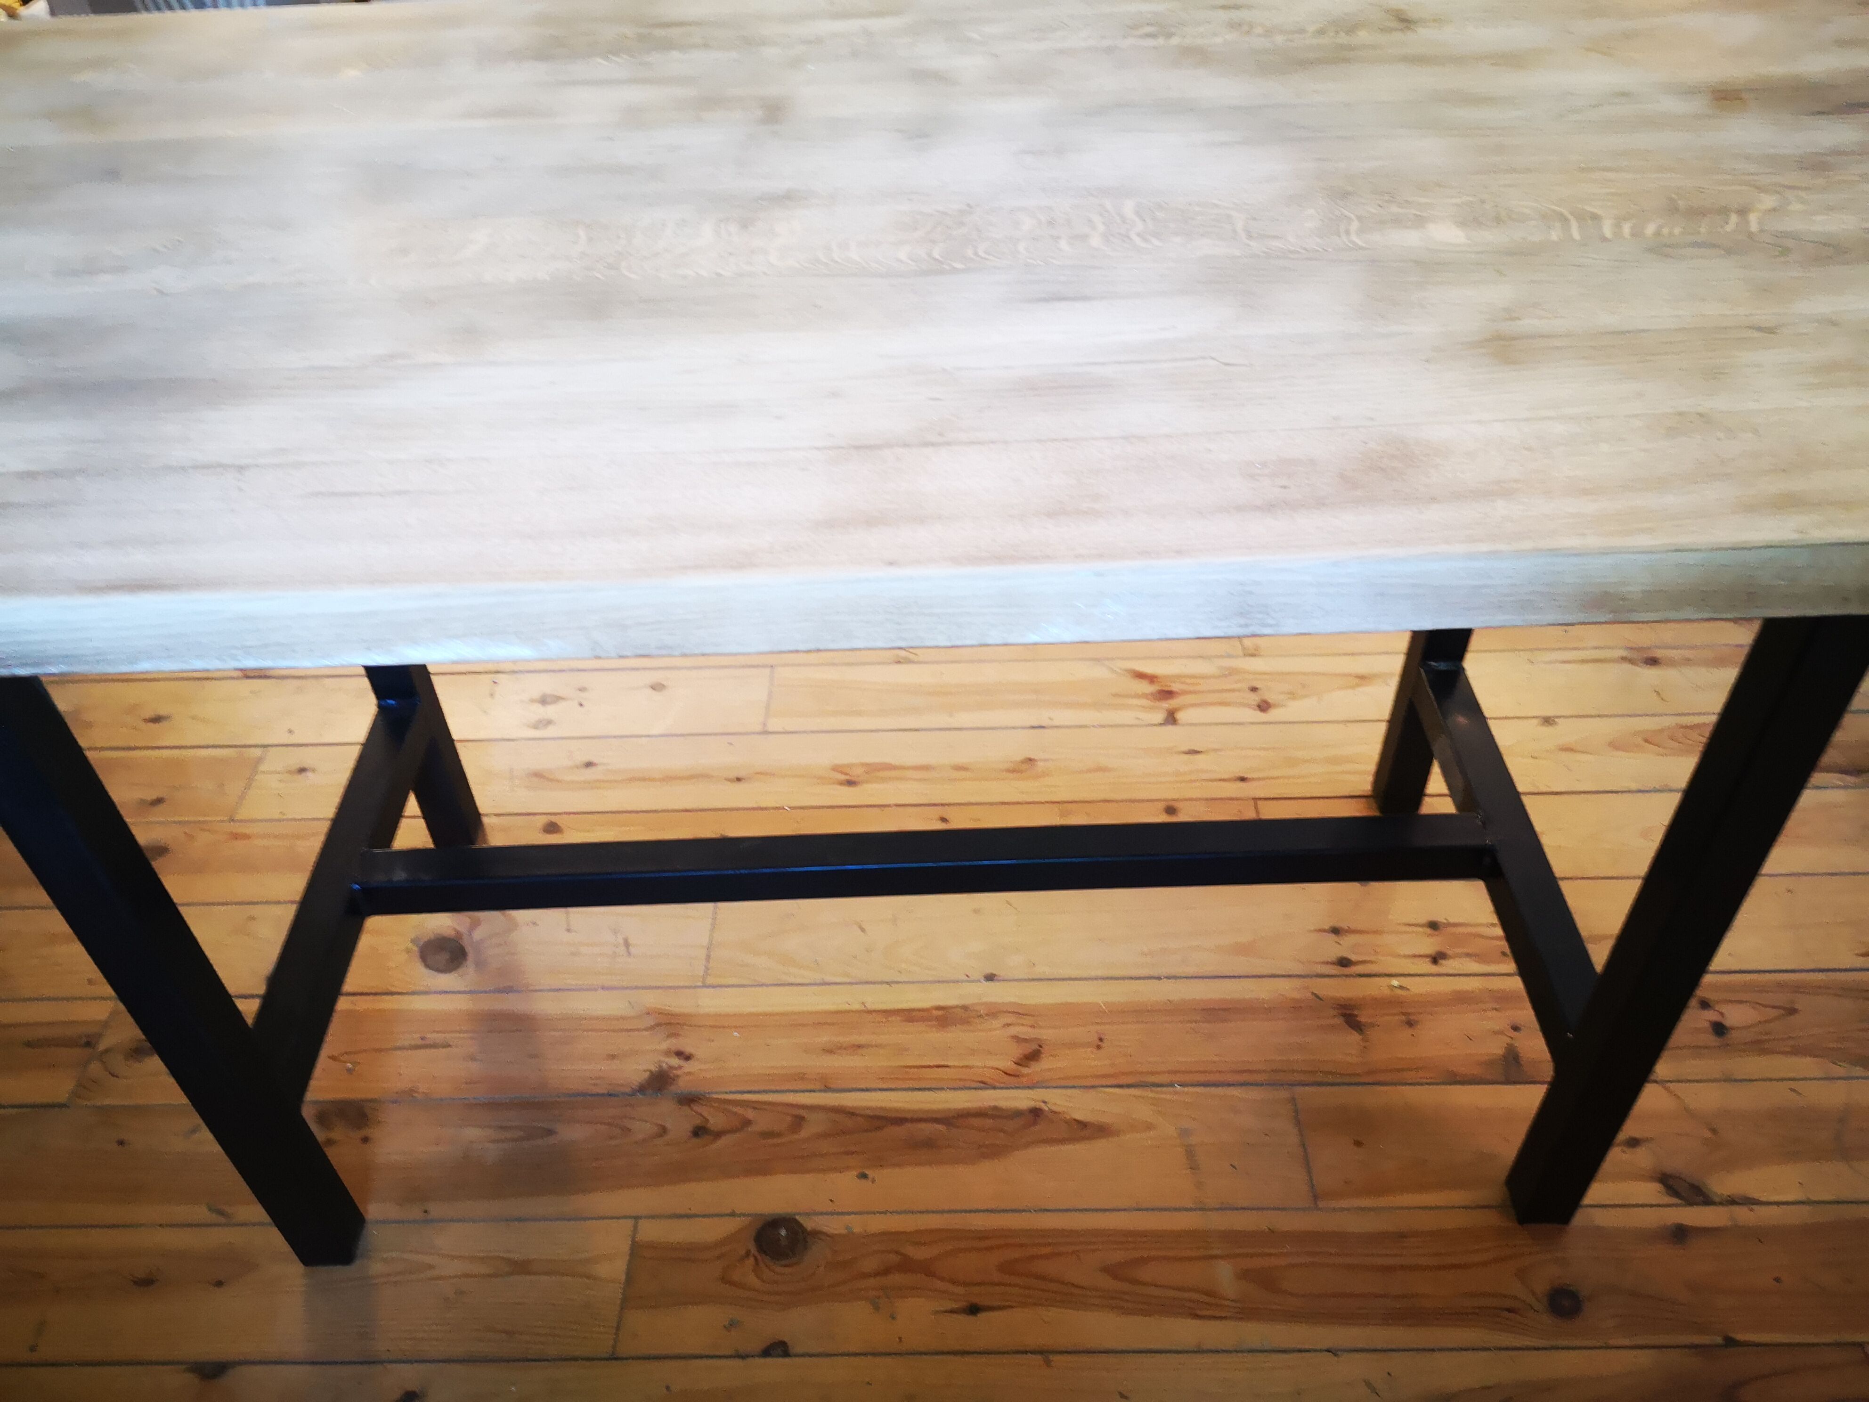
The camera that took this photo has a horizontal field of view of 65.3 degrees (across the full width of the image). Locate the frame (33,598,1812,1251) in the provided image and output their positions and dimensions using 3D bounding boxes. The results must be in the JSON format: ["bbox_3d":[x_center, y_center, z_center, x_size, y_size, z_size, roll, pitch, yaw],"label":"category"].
[{"bbox_3d":[-0.016,0.003,1.164,1.073,0.771,0.517,-2,43,0],"label":"frame"}]

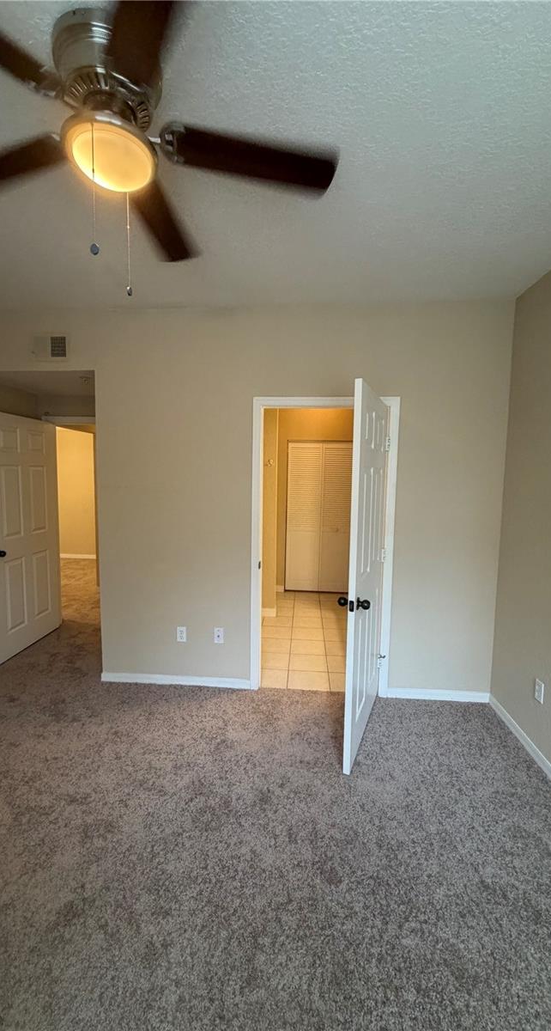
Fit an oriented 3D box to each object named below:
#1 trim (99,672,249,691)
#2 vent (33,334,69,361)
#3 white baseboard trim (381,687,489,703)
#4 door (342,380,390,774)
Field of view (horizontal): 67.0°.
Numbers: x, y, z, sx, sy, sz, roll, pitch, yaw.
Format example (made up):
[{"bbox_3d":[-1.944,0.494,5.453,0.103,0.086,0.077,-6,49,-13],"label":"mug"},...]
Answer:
[{"bbox_3d":[-0.755,1.243,3.126,1.151,0.074,0.016,1,5,4],"label":"trim"},{"bbox_3d":[-1.609,-1.196,2.970,0.267,0.196,0.022,1,5,4],"label":"vent"},{"bbox_3d":[1.167,1.284,2.985,0.725,0.074,0.016,1,5,4],"label":"white baseboard trim"},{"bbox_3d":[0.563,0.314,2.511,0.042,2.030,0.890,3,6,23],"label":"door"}]

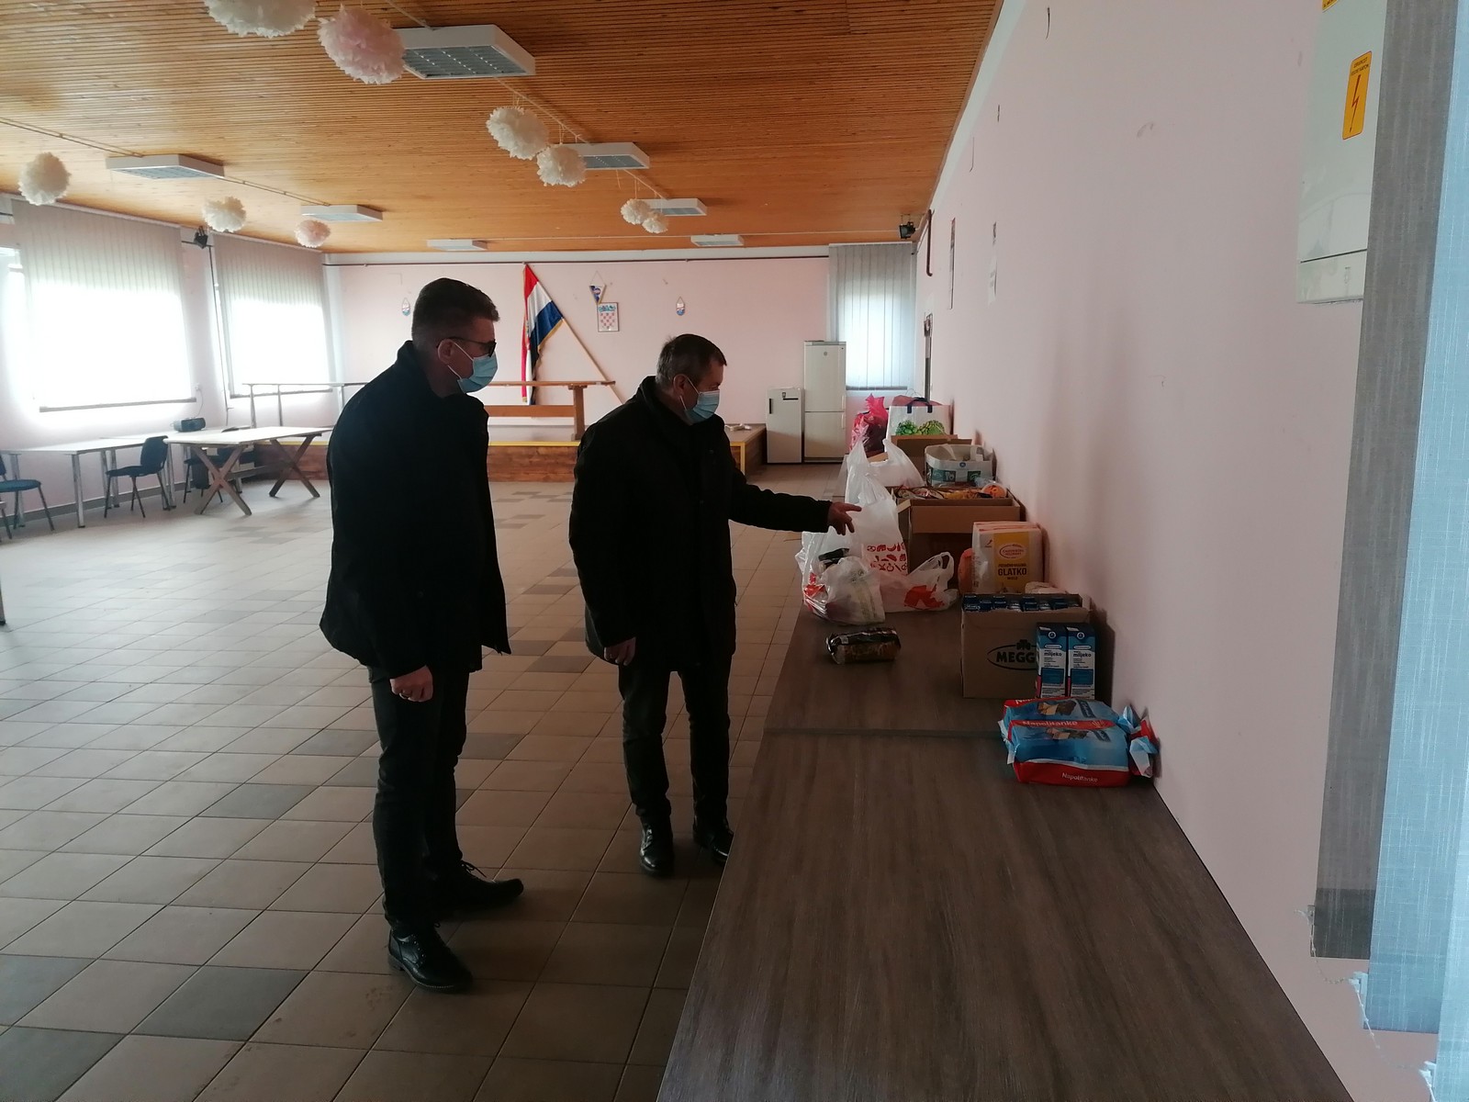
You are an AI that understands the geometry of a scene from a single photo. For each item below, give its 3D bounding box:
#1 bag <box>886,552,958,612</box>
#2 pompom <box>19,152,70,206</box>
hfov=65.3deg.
[{"bbox_3d":[0.646,0.090,3.973,0.240,0.195,0.220,0,10,7],"label":"bag"},{"bbox_3d":[-4.708,-2.538,7.807,0.330,0.350,0.330,0,10,7],"label":"pompom"}]

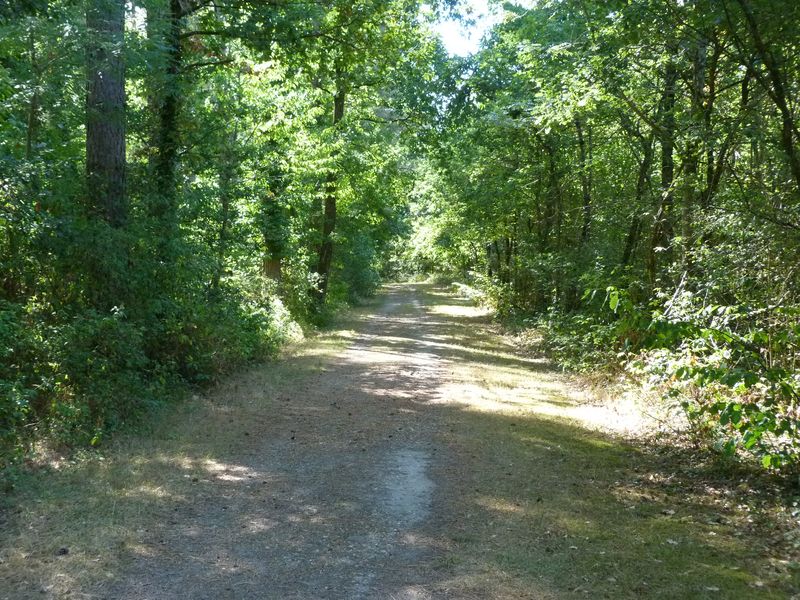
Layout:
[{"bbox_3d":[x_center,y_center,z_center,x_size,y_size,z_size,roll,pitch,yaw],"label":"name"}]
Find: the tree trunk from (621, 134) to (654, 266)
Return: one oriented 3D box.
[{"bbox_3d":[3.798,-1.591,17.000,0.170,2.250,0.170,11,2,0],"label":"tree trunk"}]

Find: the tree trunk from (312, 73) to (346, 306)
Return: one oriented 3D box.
[{"bbox_3d":[-2.041,-3.222,31.000,0.430,6.900,0.430,5,2,0],"label":"tree trunk"}]

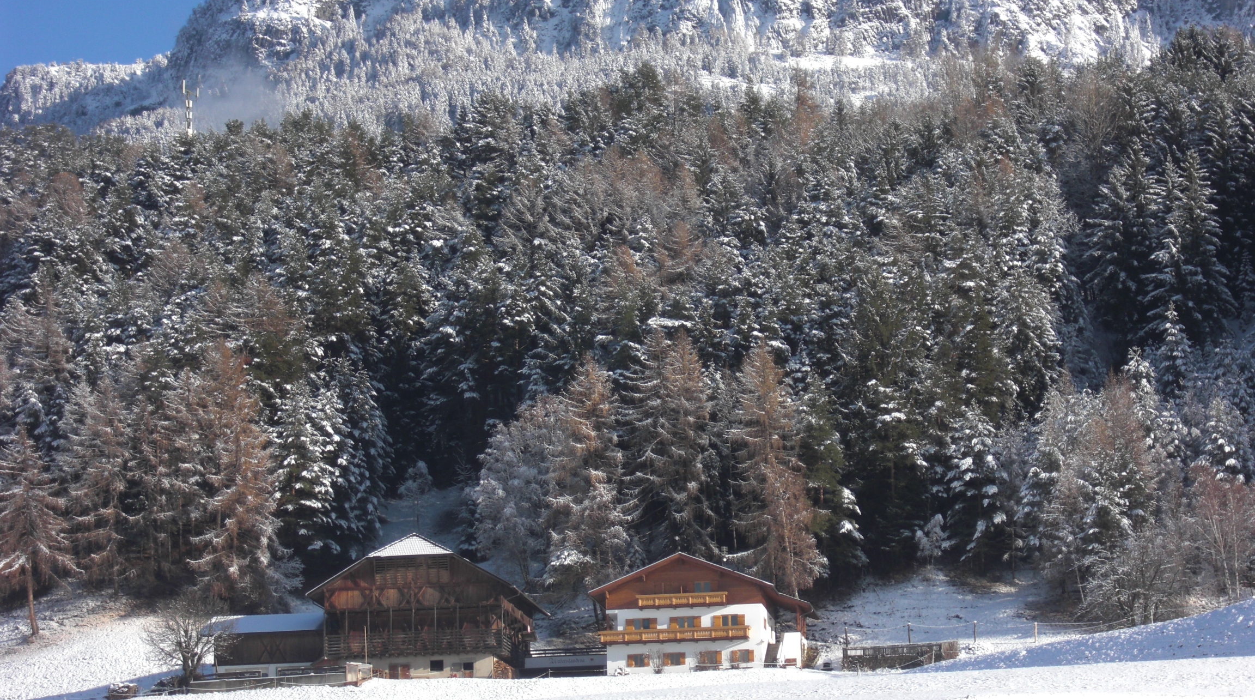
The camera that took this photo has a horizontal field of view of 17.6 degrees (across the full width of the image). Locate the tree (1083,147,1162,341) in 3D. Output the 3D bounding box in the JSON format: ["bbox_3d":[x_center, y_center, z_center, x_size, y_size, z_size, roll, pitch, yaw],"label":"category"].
[{"bbox_3d":[59.690,-12.840,490.000,9.280,23.900,9.280,-3,-10,6],"label":"tree"}]

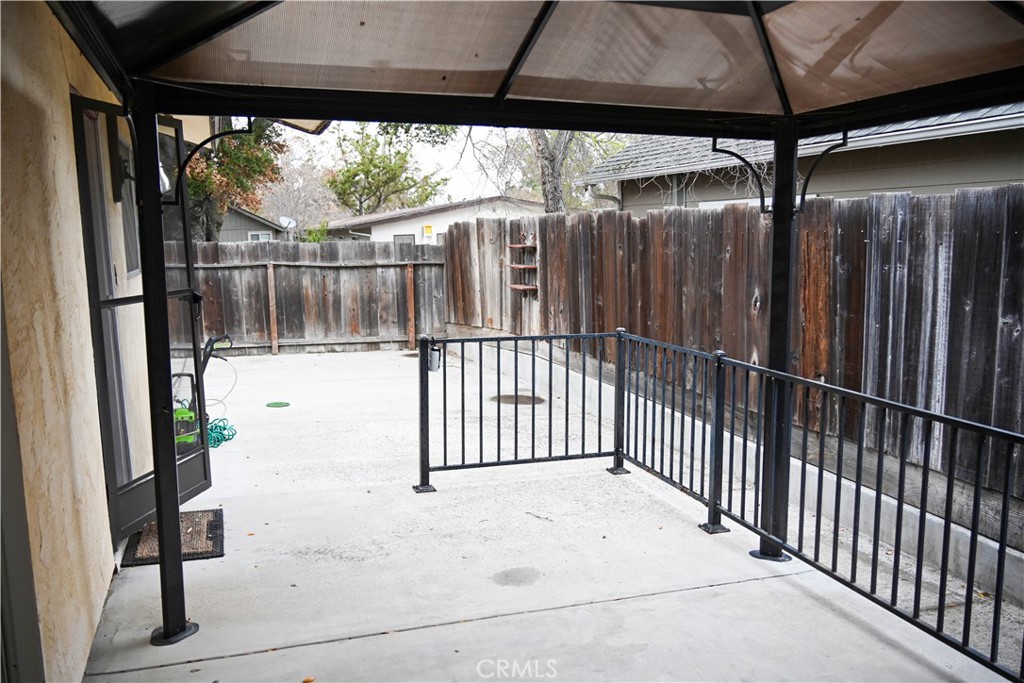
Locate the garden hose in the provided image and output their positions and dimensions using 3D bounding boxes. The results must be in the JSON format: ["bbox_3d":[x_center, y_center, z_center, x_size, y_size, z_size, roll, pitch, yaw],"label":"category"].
[{"bbox_3d":[-2.262,0.705,6.141,0.270,0.165,0.300,-2,7,-17],"label":"garden hose"}]

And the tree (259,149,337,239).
[{"bbox_3d":[-8.961,-5.340,33.432,3.800,5.700,3.800,-2,7,-17],"label":"tree"}]

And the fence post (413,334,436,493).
[{"bbox_3d":[-0.549,0.443,4.936,0.128,0.972,0.128,-2,7,-17],"label":"fence post"}]

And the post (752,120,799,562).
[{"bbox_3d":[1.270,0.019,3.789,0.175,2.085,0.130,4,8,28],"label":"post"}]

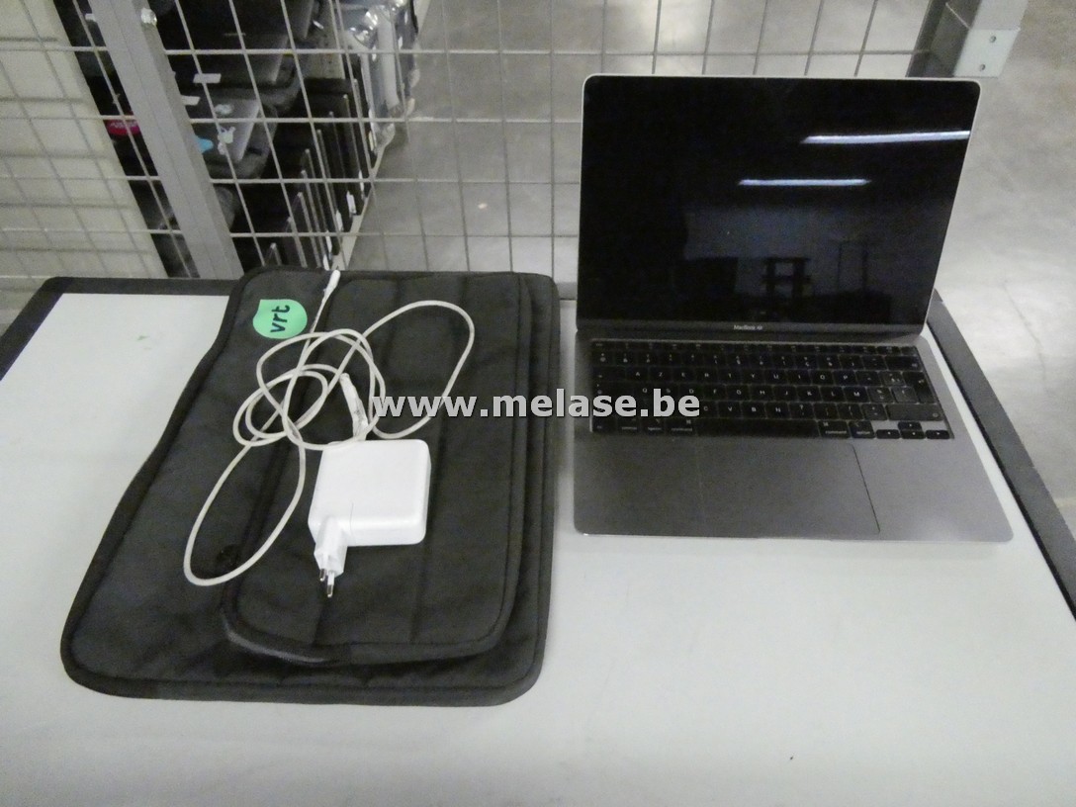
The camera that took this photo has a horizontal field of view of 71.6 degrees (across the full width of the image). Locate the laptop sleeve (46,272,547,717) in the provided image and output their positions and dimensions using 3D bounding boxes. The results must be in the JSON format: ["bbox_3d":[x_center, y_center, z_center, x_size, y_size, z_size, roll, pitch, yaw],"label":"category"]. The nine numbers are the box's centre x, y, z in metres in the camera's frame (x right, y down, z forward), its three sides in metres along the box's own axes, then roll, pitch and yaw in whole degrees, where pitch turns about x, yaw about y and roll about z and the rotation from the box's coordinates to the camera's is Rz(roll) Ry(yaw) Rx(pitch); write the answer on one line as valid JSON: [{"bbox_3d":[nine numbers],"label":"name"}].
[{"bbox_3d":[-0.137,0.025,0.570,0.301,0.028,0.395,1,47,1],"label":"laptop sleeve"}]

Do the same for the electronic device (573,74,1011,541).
[{"bbox_3d":[0.183,-0.078,0.548,0.304,0.200,0.296,1,47,1],"label":"electronic device"}]

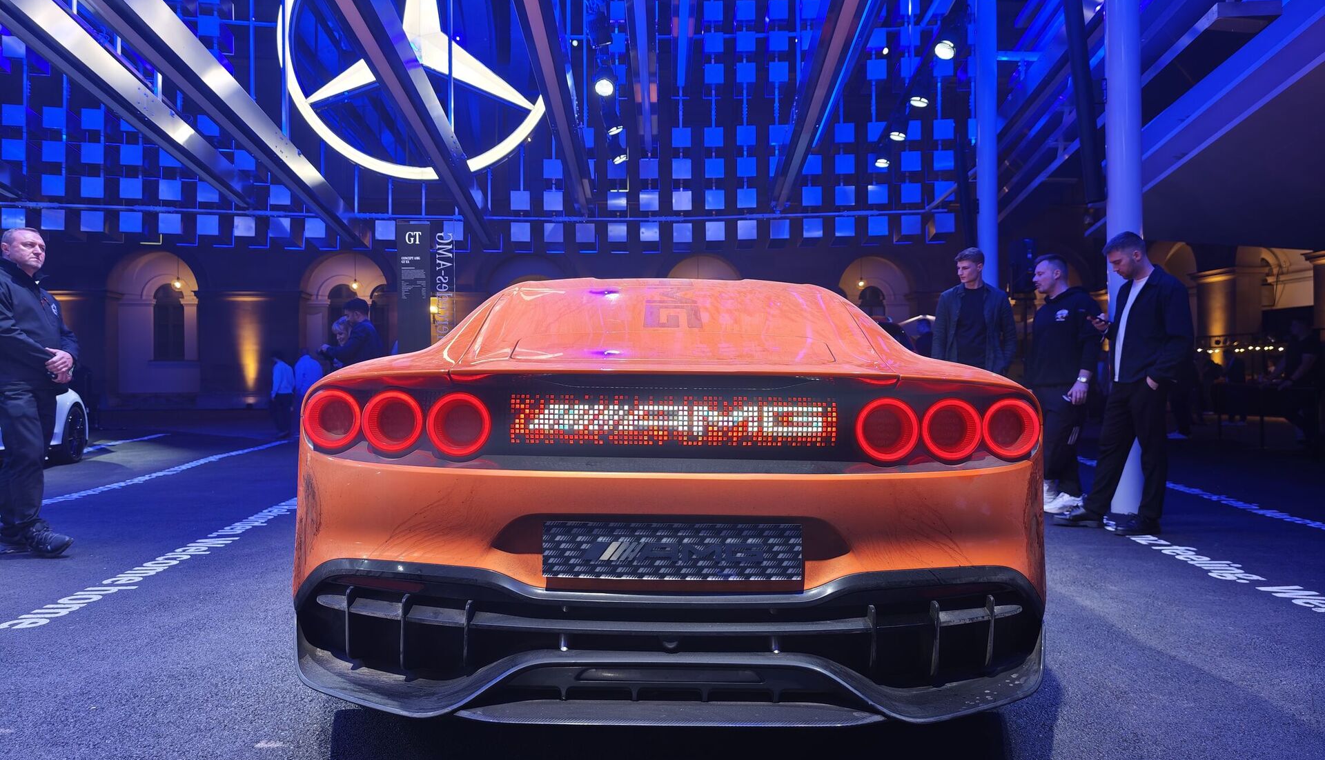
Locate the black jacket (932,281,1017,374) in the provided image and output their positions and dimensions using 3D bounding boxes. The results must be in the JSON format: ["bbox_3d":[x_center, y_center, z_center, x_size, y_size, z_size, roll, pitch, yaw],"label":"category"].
[{"bbox_3d":[2.160,-0.310,6.100,0.570,0.730,0.330,1,1,24],"label":"black jacket"}]

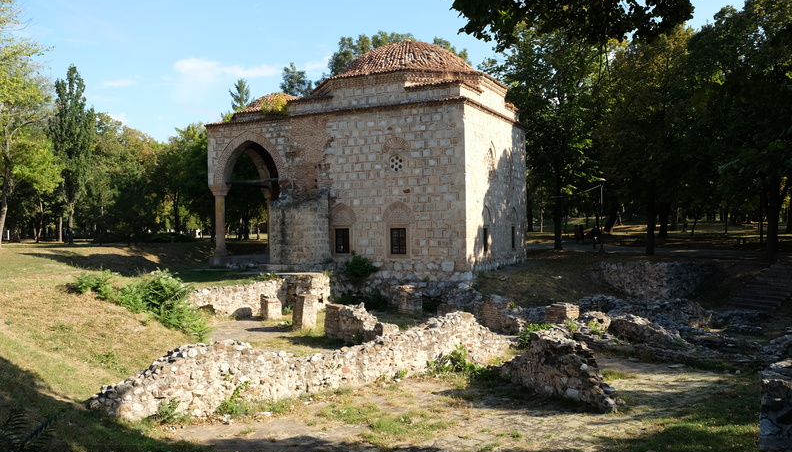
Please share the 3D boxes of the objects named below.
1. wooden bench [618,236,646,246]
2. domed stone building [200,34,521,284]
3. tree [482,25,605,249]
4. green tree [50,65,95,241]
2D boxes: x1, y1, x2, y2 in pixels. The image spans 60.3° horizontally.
[{"bbox_3d":[19.600,1.330,56.500,2.100,0.780,0.620,0,0,20],"label":"wooden bench"},{"bbox_3d":[-1.300,-3.450,34.100,13.500,11.100,9.200,0,0,27],"label":"domed stone building"},{"bbox_3d":[11.100,-6.650,51.000,9.000,16.600,9.000,0,0,0],"label":"tree"},{"bbox_3d":[-31.000,-6.950,65.500,4.400,17.100,4.400,0,0,0],"label":"green tree"}]

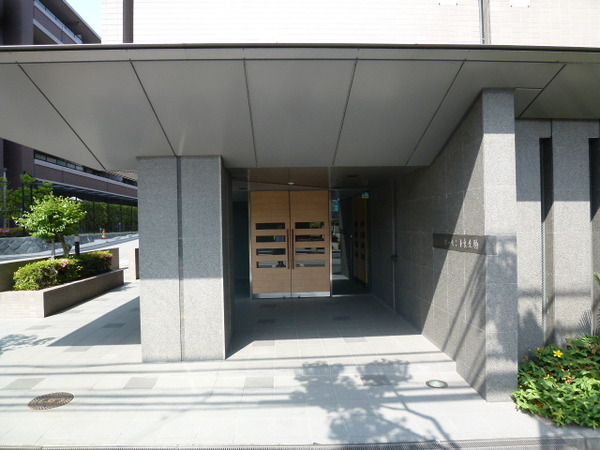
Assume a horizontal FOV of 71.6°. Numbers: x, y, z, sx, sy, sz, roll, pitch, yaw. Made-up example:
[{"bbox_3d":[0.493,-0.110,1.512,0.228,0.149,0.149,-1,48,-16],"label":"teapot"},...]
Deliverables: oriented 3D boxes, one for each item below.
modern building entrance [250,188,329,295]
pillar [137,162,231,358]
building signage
[{"bbox_3d":[-0.190,0.410,8.760,1.680,2.260,0.120,-1,0,-3],"label":"modern building entrance"},{"bbox_3d":[-1.420,0.400,5.420,0.985,2.420,1.030,-1,0,-3],"label":"pillar"},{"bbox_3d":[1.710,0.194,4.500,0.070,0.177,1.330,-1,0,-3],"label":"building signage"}]

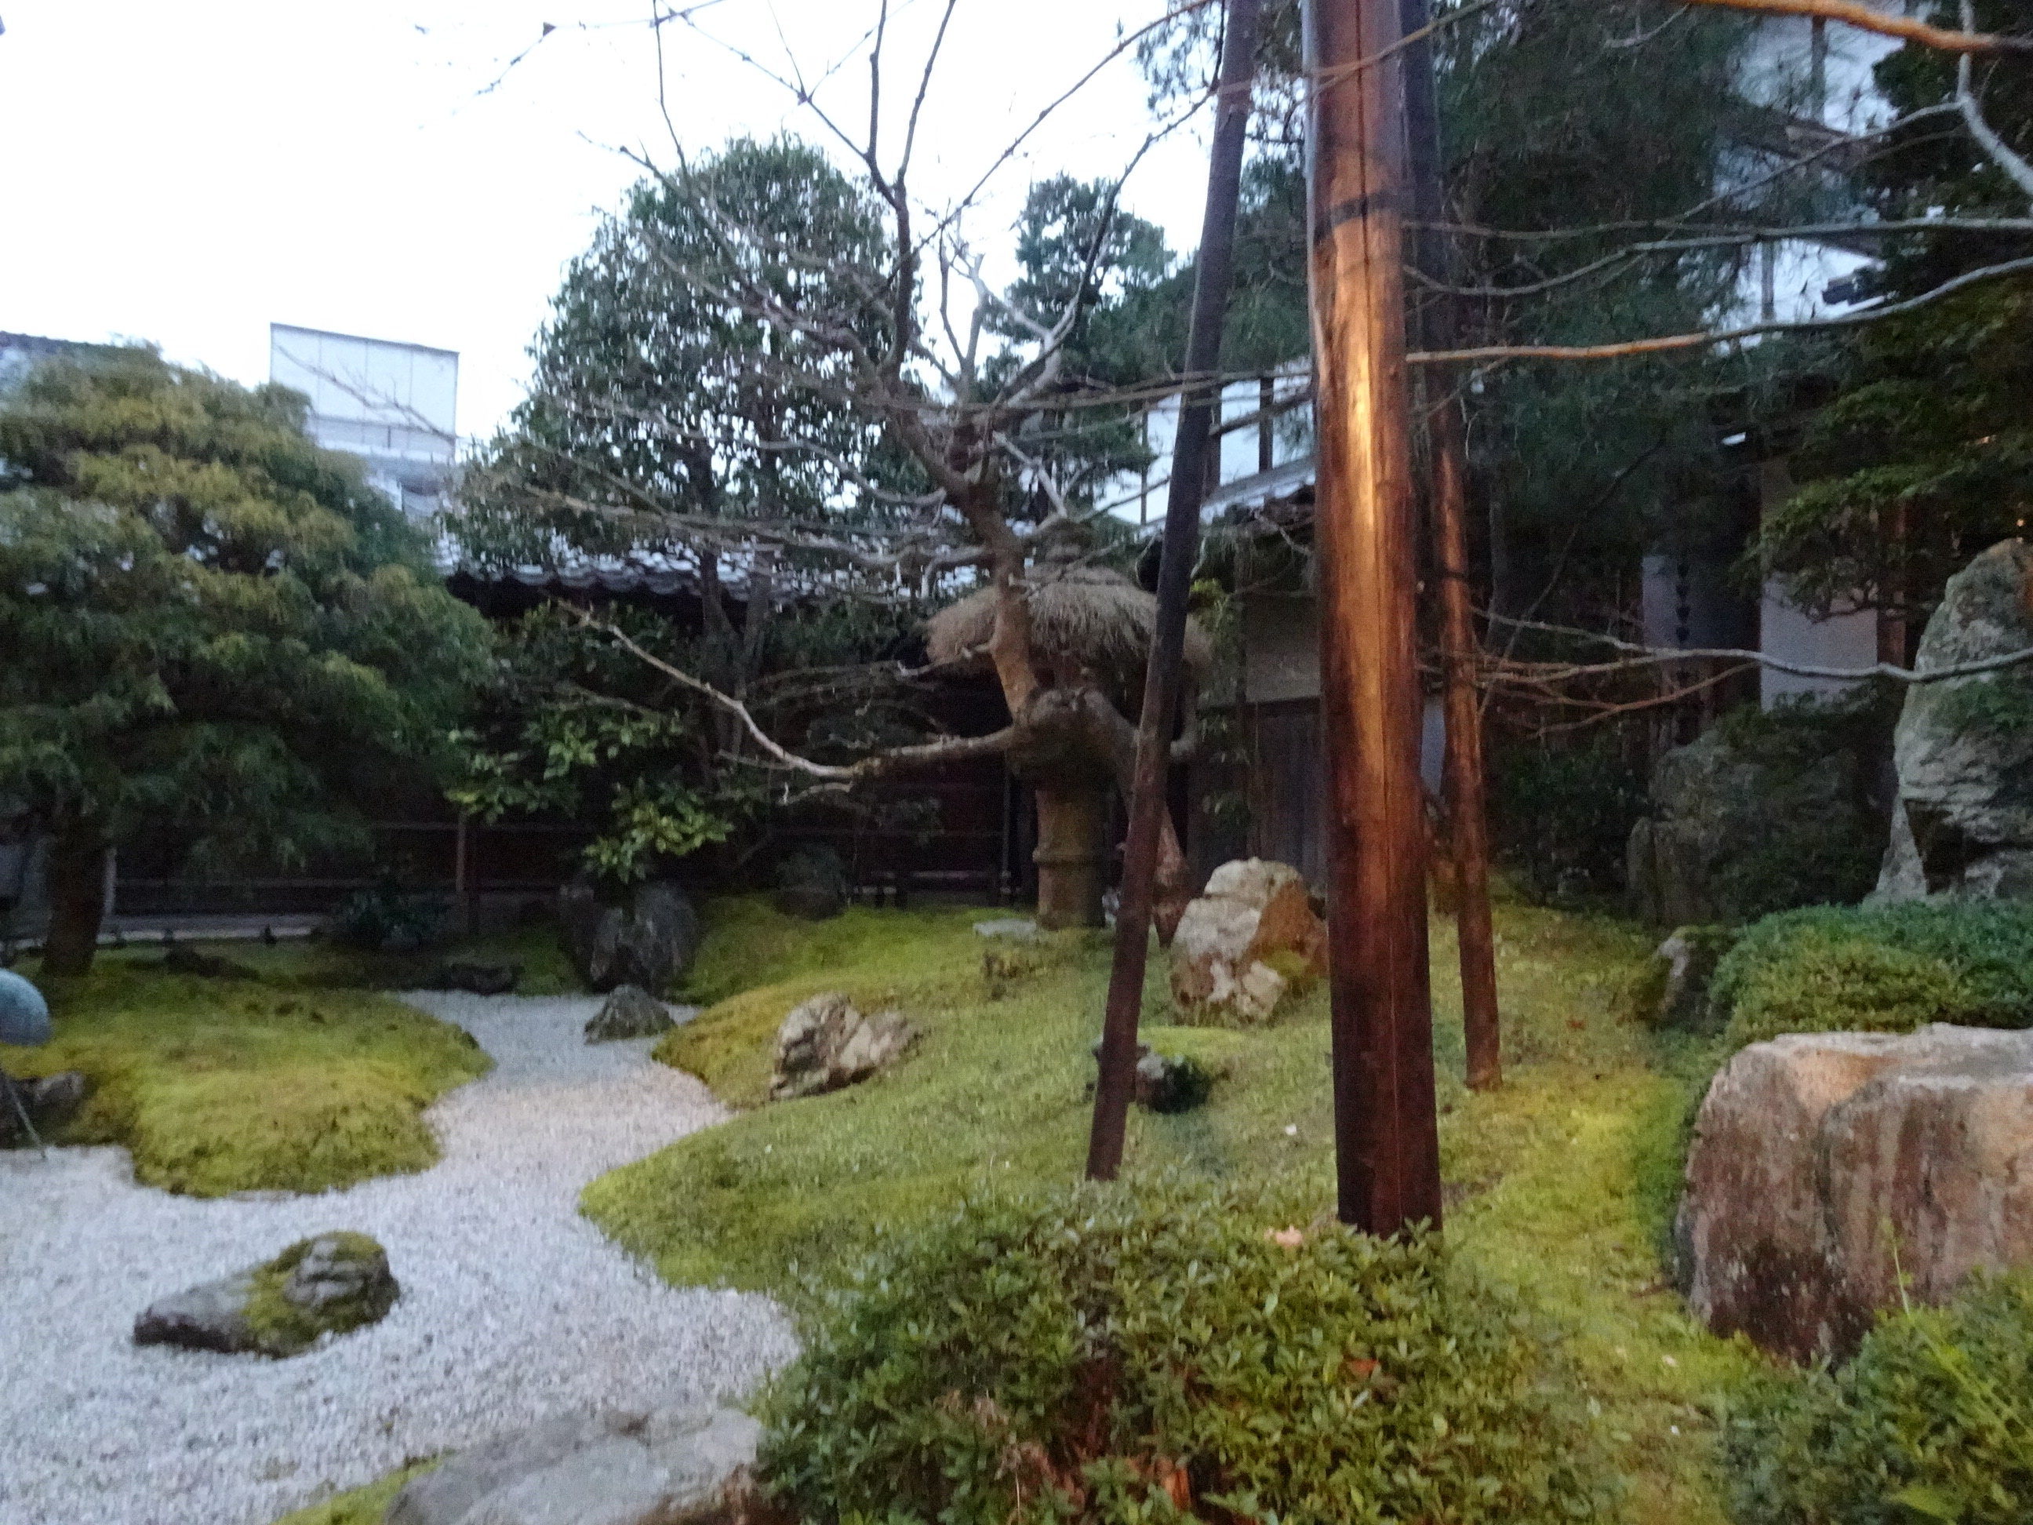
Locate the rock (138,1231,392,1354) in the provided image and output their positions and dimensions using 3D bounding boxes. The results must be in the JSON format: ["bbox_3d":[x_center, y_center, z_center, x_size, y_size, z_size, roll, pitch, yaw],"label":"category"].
[{"bbox_3d":[-1.815,1.272,3.430,0.568,0.195,0.312,1,-1,-25],"label":"rock"}]

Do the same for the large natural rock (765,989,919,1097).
[{"bbox_3d":[-0.723,1.172,5.900,0.611,0.386,0.366,1,-1,-25],"label":"large natural rock"}]

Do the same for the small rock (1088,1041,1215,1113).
[{"bbox_3d":[0.457,1.064,4.800,0.419,0.194,0.314,1,-1,5],"label":"small rock"}]

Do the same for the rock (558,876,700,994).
[{"bbox_3d":[-2.437,1.081,8.900,0.853,0.705,0.597,1,-1,-15],"label":"rock"}]

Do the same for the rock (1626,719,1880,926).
[{"bbox_3d":[3.849,0.307,7.400,1.194,1.045,0.776,0,-1,28],"label":"rock"}]

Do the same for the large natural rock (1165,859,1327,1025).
[{"bbox_3d":[1.036,0.762,6.200,0.713,0.660,0.570,1,-1,9],"label":"large natural rock"}]

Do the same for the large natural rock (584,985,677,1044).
[{"bbox_3d":[-2.023,1.313,7.400,0.472,0.271,0.330,1,-1,-15],"label":"large natural rock"}]

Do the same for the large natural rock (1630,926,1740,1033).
[{"bbox_3d":[2.757,0.877,5.800,0.448,0.389,0.380,0,-1,25],"label":"large natural rock"}]

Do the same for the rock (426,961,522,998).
[{"bbox_3d":[-3.371,1.355,8.850,0.538,0.180,0.323,1,-1,-21],"label":"rock"}]

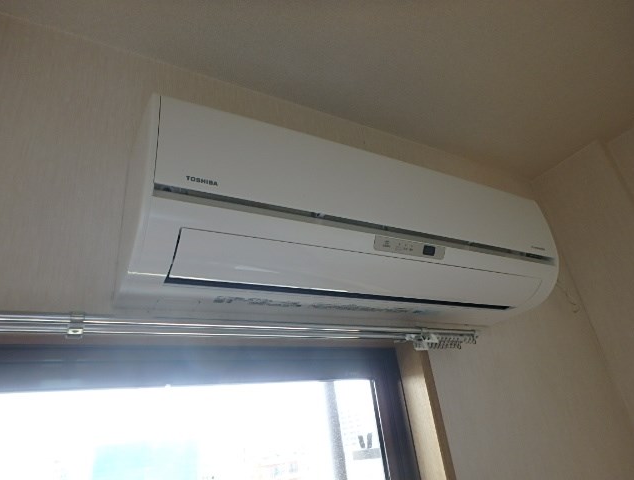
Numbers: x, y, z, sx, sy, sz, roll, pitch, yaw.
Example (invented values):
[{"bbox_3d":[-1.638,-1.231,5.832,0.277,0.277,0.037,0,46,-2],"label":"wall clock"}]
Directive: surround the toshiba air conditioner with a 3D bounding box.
[{"bbox_3d":[0.095,-0.016,0.766,0.790,0.261,0.216,9,-30,-29],"label":"toshiba air conditioner"}]

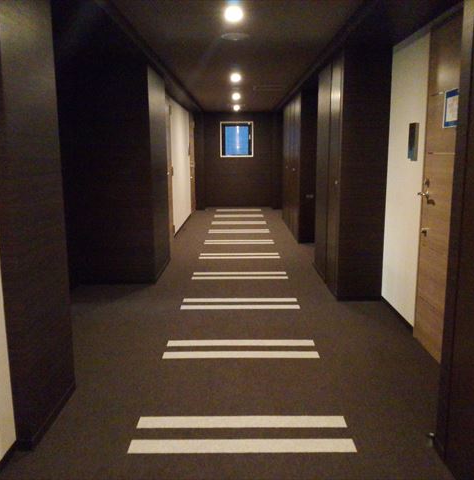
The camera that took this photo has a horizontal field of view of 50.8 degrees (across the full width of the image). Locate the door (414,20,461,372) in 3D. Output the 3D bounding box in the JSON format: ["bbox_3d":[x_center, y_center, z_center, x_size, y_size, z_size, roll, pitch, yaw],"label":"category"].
[{"bbox_3d":[1.247,-0.254,2.895,0.050,2.040,0.860,0,10,0],"label":"door"}]

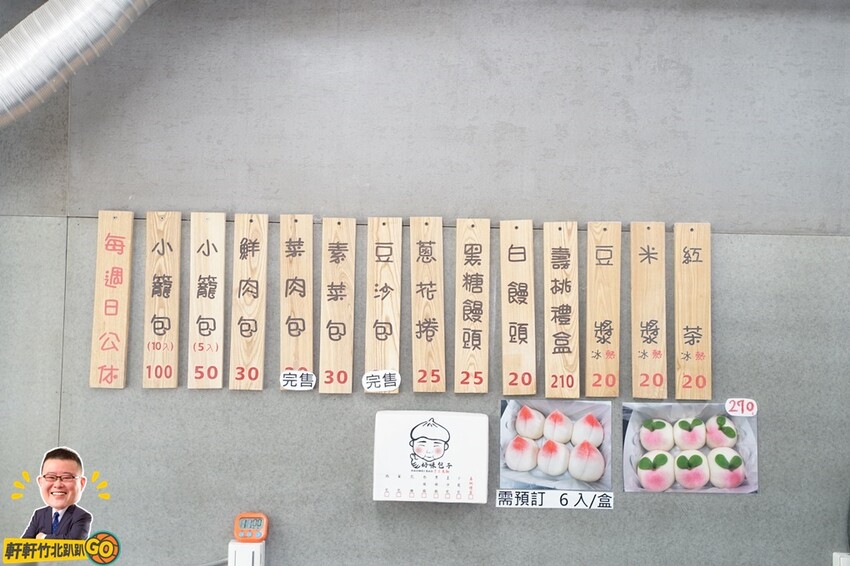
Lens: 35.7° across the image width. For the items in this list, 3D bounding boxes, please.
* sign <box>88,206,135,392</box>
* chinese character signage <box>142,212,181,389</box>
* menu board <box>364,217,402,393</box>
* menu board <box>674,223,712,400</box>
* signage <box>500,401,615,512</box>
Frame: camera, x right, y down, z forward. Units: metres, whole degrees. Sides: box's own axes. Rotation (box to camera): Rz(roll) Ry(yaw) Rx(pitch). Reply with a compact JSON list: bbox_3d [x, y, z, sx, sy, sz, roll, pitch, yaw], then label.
[{"bbox_3d":[-0.627,0.033,2.650,0.067,0.354,0.014,2,-5,-1],"label":"sign"},{"bbox_3d":[-0.526,0.034,2.651,0.066,0.353,0.014,0,-5,-1],"label":"chinese character signage"},{"bbox_3d":[-0.083,0.044,2.658,0.067,0.351,0.014,1,-5,-1],"label":"menu board"},{"bbox_3d":[0.540,0.057,2.667,0.073,0.354,0.014,1,-5,-1],"label":"menu board"},{"bbox_3d":[0.270,0.356,2.754,0.241,0.223,0.005,0,-5,0],"label":"signage"}]

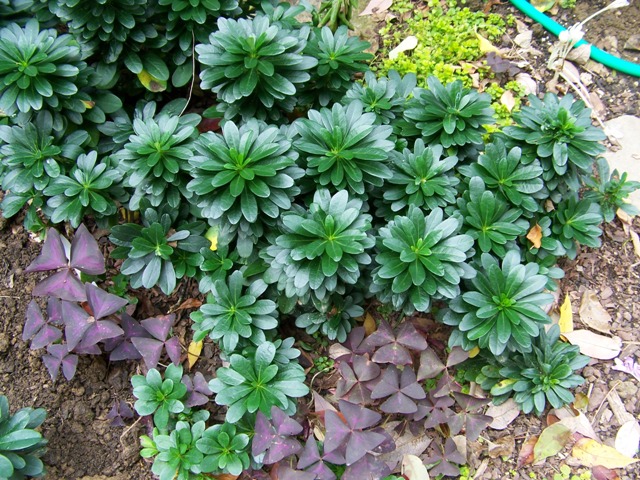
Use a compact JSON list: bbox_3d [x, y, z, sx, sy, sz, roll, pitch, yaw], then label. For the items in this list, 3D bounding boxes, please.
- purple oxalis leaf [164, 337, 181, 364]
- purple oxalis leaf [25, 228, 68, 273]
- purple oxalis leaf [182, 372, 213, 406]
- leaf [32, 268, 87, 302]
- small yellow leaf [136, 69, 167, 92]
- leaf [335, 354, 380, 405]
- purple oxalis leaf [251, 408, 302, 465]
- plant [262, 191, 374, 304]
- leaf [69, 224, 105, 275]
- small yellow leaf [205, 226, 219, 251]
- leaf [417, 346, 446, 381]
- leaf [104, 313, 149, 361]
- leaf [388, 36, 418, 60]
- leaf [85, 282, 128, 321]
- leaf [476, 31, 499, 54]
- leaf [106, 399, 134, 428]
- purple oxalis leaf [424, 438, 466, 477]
[{"bbox_3d":[-0.152,0.116,0.678,0.027,0.010,0.026,28,68,12],"label":"purple oxalis leaf"},{"bbox_3d":[-0.321,0.021,0.776,0.046,0.014,0.062,31,67,0],"label":"purple oxalis leaf"},{"bbox_3d":[-0.128,0.155,0.674,0.031,0.012,0.035,-9,65,-4],"label":"purple oxalis leaf"},{"bbox_3d":[-0.298,0.051,0.753,0.059,0.014,0.040,7,64,-7],"label":"leaf"},{"bbox_3d":[-0.254,-0.238,0.959,0.056,0.010,0.022,35,81,-6],"label":"small yellow leaf"},{"bbox_3d":[0.041,0.148,0.696,0.048,0.015,0.053,1,60,2],"label":"leaf"},{"bbox_3d":[-0.039,0.180,0.597,0.051,0.016,0.053,0,60,0],"label":"purple oxalis leaf"},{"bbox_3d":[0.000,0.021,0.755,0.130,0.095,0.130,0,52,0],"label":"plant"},{"bbox_3d":[-0.263,0.017,0.723,0.042,0.015,0.064,-42,75,-14],"label":"leaf"},{"bbox_3d":[-0.136,-0.001,0.813,0.017,0.010,0.029,8,74,-4],"label":"small yellow leaf"},{"bbox_3d":[0.116,0.129,0.668,0.030,0.010,0.036,4,65,2],"label":"leaf"},{"bbox_3d":[-0.247,0.125,0.835,0.060,0.015,0.061,-4,63,-10],"label":"leaf"},{"bbox_3d":[0.141,-0.329,1.107,0.062,0.014,0.023,-33,74,-7],"label":"leaf"},{"bbox_3d":[-0.235,0.069,0.700,0.051,0.012,0.035,15,68,6],"label":"leaf"},{"bbox_3d":[0.338,-0.399,1.307,0.033,0.012,0.064,-32,67,-9],"label":"leaf"},{"bbox_3d":[-0.219,0.191,0.714,0.029,0.012,0.029,-4,62,-10],"label":"leaf"},{"bbox_3d":[0.145,0.252,0.748,0.048,0.012,0.041,3,57,6],"label":"purple oxalis leaf"}]

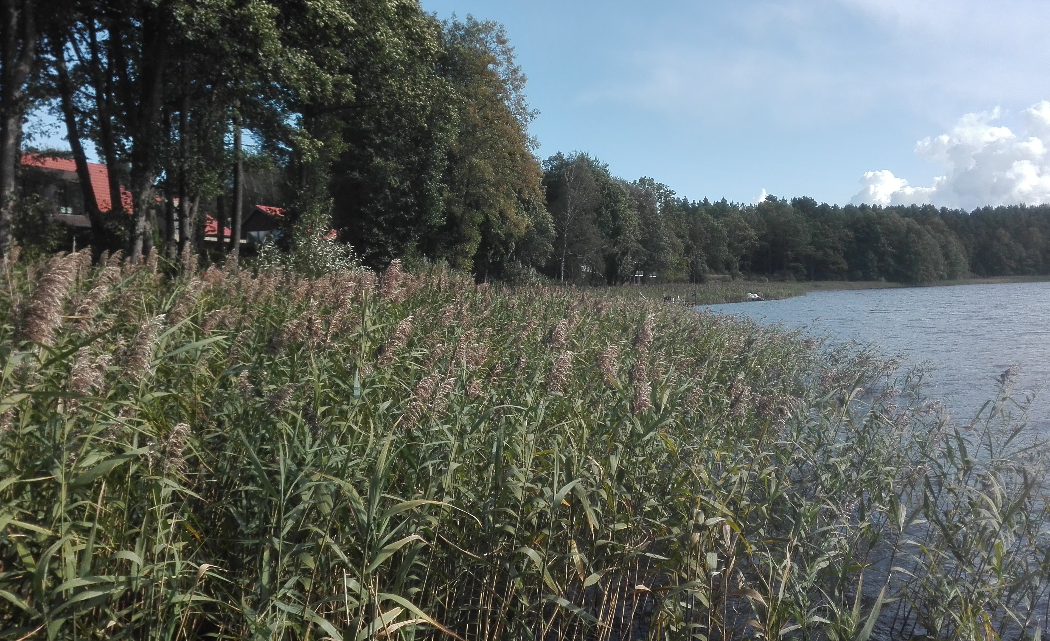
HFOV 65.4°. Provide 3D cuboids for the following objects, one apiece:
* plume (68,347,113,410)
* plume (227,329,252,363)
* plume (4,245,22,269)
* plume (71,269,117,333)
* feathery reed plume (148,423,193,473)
[{"bbox_3d":[-1.542,0.204,2.900,0.132,0.209,0.119,12,3,0],"label":"plume"},{"bbox_3d":[-1.497,0.136,4.300,0.123,0.173,0.110,0,3,0],"label":"plume"},{"bbox_3d":[-4.762,-0.597,7.600,0.131,0.219,0.118,10,3,0],"label":"plume"},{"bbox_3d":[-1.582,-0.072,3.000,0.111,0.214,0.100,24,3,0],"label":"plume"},{"bbox_3d":[-1.218,0.436,2.800,0.148,0.169,0.120,0,3,0],"label":"feathery reed plume"}]

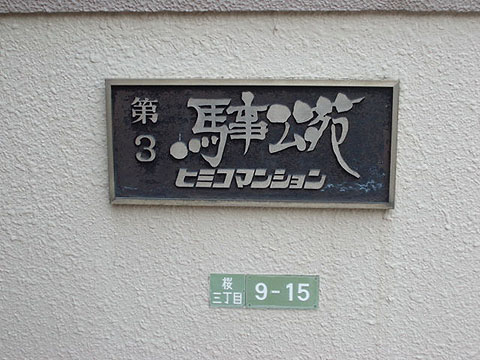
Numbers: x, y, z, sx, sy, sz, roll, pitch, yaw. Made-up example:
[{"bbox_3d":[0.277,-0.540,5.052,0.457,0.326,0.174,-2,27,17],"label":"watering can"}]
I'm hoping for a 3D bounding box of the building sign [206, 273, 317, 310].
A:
[{"bbox_3d":[0.040,0.183,1.293,0.179,0.059,0.007,1,12,4],"label":"building sign"}]

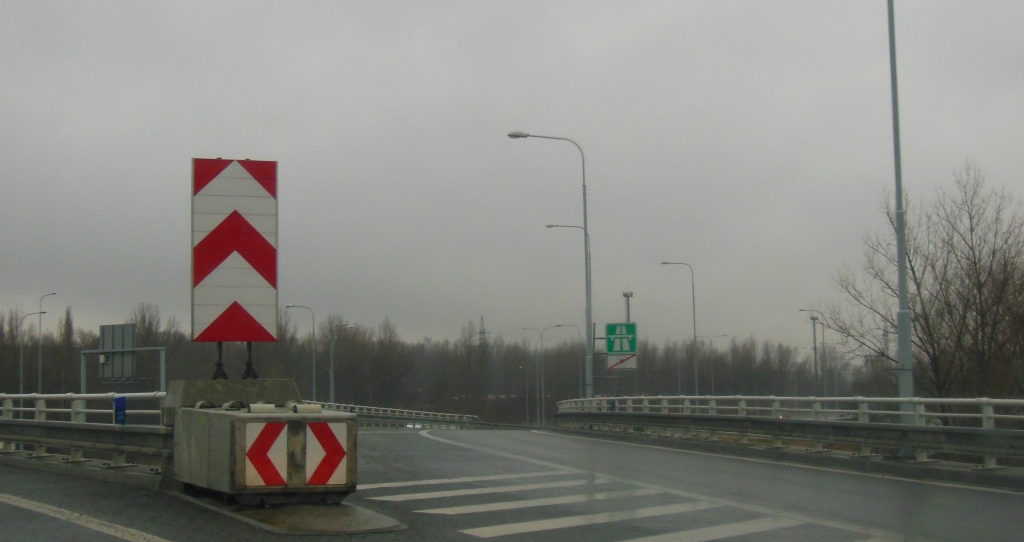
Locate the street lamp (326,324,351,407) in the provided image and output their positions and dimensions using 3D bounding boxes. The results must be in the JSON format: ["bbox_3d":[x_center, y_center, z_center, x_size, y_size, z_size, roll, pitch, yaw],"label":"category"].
[{"bbox_3d":[-14.475,9.484,129.569,0.300,10.300,2.400,3,-6,-37],"label":"street lamp"}]

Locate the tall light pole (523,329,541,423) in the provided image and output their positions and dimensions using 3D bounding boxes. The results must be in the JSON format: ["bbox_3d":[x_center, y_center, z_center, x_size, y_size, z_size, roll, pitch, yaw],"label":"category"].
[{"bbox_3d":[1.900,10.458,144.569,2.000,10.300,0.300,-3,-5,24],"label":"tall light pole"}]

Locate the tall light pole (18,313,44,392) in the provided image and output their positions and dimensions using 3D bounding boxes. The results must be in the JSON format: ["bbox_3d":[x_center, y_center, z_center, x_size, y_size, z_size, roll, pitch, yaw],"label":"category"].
[{"bbox_3d":[-32.806,7.964,104.569,0.300,10.300,2.400,4,-7,-43],"label":"tall light pole"}]

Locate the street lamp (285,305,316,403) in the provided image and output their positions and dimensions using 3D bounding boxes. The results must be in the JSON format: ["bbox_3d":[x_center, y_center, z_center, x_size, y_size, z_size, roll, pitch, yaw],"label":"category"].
[{"bbox_3d":[-17.044,7.976,124.569,2.600,10.300,0.300,0,-5,-13],"label":"street lamp"}]

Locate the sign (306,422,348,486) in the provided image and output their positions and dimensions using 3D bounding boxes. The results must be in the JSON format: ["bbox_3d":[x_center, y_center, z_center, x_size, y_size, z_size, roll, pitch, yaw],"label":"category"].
[{"bbox_3d":[-2.272,2.234,18.830,0.500,0.750,0.040,1,-5,-20],"label":"sign"}]

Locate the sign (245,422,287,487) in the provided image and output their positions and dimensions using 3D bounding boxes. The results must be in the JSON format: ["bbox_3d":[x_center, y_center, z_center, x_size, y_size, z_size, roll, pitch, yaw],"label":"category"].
[{"bbox_3d":[-2.965,2.213,18.570,0.500,0.750,0.040,1,-5,-20],"label":"sign"}]

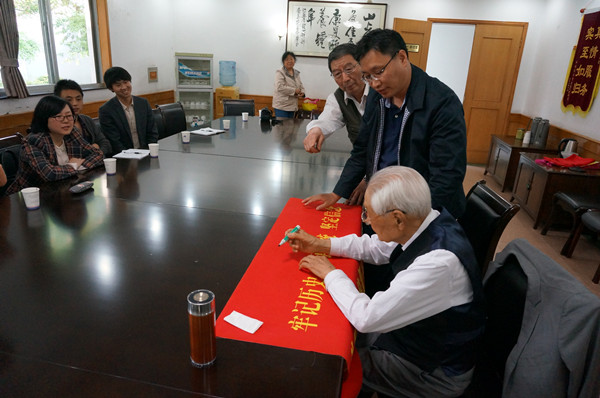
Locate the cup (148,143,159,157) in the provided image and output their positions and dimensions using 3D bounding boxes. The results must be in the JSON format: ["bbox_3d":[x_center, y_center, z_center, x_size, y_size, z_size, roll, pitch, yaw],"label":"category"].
[{"bbox_3d":[-1.102,-0.360,3.026,0.074,0.090,0.074,2,19,-1],"label":"cup"}]

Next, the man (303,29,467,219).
[{"bbox_3d":[0.396,0.061,1.941,0.480,1.640,0.660,-14,25,-40],"label":"man"}]

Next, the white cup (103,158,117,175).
[{"bbox_3d":[-1.200,-0.199,2.543,0.074,0.090,0.074,2,19,-1],"label":"white cup"}]

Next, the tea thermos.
[{"bbox_3d":[-0.242,0.323,0.994,0.064,0.185,0.064,2,19,-1],"label":"tea thermos"}]

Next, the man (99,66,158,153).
[{"bbox_3d":[-1.438,-0.423,3.523,0.520,1.380,0.750,-15,25,-41],"label":"man"}]

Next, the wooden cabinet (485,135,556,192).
[{"bbox_3d":[2.957,-0.475,5.470,0.480,0.585,0.900,6,19,11],"label":"wooden cabinet"}]

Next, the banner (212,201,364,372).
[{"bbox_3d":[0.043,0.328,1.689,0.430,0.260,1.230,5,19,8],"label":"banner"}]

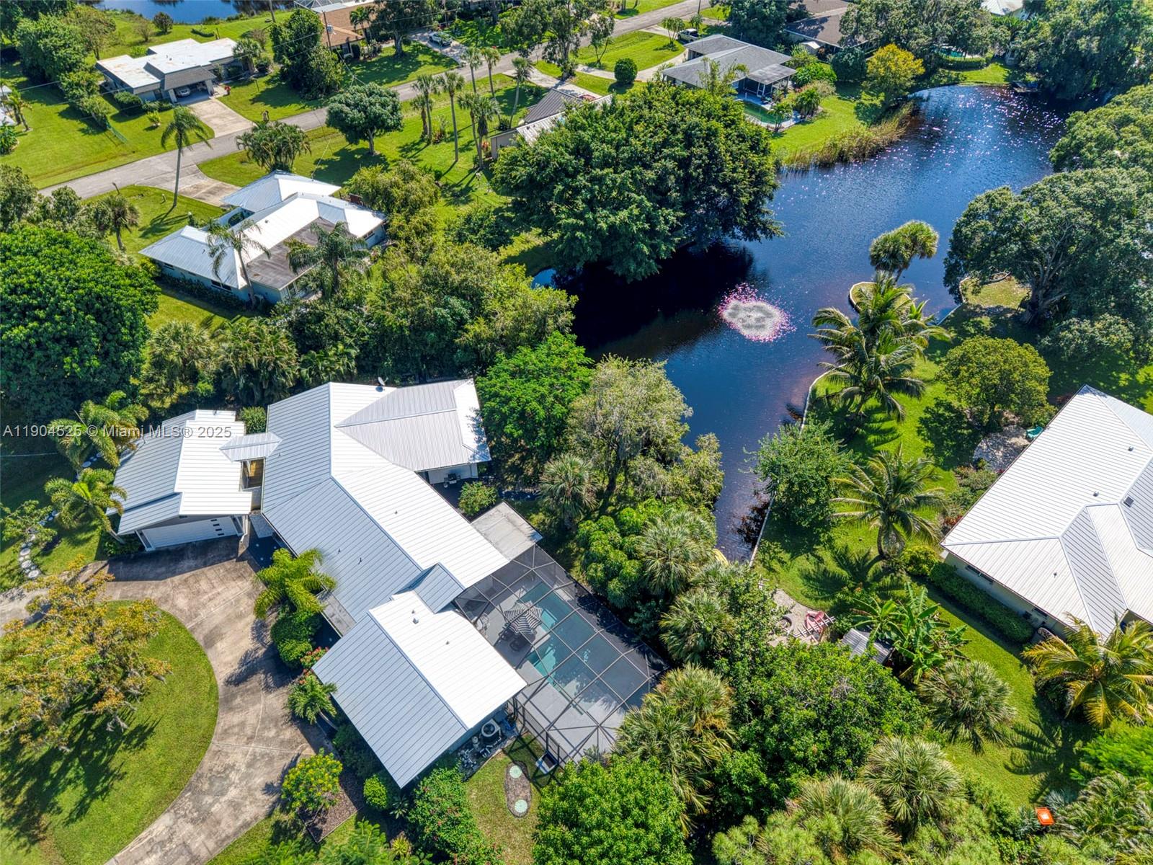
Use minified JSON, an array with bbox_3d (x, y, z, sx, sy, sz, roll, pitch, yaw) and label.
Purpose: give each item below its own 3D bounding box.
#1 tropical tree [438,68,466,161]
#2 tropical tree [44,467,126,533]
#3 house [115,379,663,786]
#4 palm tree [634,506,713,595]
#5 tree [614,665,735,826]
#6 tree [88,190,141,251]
[{"bbox_3d":[-14.411,-37.137,94.212,3.100,10.840,3.100,1,45,0],"label":"tropical tree"},{"bbox_3d":[-32.899,5.555,54.880,4.900,6.100,4.800,2,44,0],"label":"tropical tree"},{"bbox_3d":[-12.850,6.725,54.676,27.000,4.900,39.600,-33,54,-29],"label":"house"},{"bbox_3d":[5.966,8.508,50.415,4.800,7.400,4.600,2,44,0],"label":"palm tree"},{"bbox_3d":[5.361,16.613,44.189,6.400,6.900,7.200,2,44,0],"label":"tree"},{"bbox_3d":[-46.668,-21.060,81.006,4.800,6.390,4.800,1,45,0],"label":"tree"}]

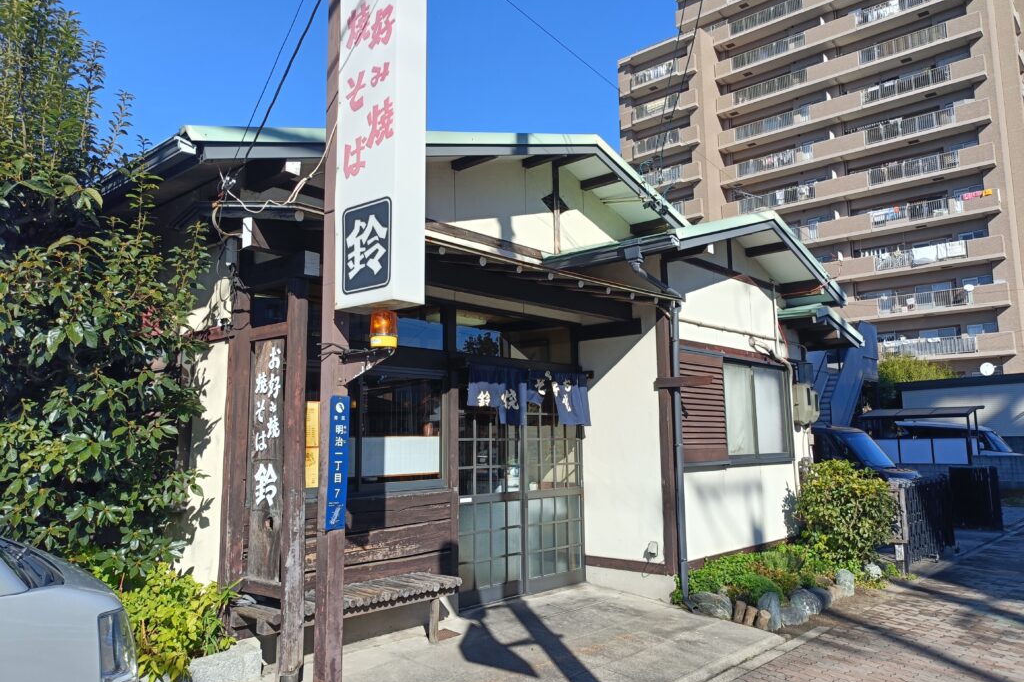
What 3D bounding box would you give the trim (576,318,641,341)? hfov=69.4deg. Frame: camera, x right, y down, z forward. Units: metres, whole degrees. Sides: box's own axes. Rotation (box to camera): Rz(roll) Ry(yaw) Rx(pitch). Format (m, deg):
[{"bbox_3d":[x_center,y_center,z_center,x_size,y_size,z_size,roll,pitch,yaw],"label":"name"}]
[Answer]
[{"bbox_3d":[0.993,-0.113,7.544,0.790,0.160,0.075,-8,-11,42],"label":"trim"}]

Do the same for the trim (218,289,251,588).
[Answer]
[{"bbox_3d":[-1.859,0.750,4.963,0.105,2.160,0.105,-7,-10,43],"label":"trim"}]

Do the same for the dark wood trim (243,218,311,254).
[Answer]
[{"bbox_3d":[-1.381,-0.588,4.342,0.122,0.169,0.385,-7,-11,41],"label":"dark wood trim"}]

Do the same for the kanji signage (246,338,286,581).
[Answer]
[{"bbox_3d":[-1.438,0.668,4.325,0.343,1.391,0.038,-7,-11,41],"label":"kanji signage"}]

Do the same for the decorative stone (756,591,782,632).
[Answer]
[{"bbox_3d":[2.155,2.267,6.231,0.200,0.280,0.200,-8,-11,42],"label":"decorative stone"}]

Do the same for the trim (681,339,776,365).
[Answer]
[{"bbox_3d":[2.391,0.117,7.936,0.035,0.085,2.350,-7,-10,43],"label":"trim"}]

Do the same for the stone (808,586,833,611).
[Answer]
[{"bbox_3d":[2.911,2.394,7.020,0.230,0.230,0.240,-8,-11,42],"label":"stone"}]

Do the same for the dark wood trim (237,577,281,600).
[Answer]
[{"bbox_3d":[-1.445,1.414,4.250,0.475,0.080,0.075,-7,-11,41],"label":"dark wood trim"}]

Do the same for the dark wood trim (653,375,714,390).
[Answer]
[{"bbox_3d":[1.540,0.369,6.619,0.578,0.082,0.047,-7,-11,41],"label":"dark wood trim"}]

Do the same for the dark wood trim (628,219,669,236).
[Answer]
[{"bbox_3d":[1.579,-1.304,8.422,0.480,0.110,0.100,-7,-10,43],"label":"dark wood trim"}]

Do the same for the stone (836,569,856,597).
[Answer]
[{"bbox_3d":[3.365,2.437,7.490,0.160,0.255,0.170,-8,-11,42],"label":"stone"}]

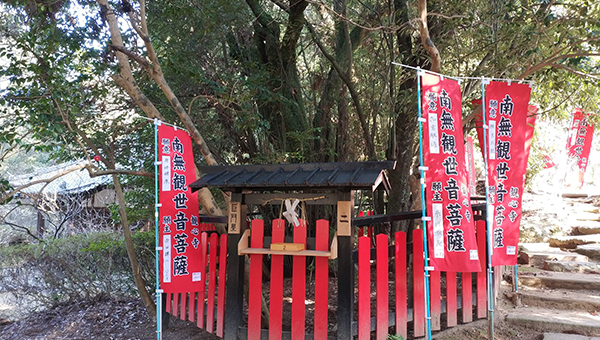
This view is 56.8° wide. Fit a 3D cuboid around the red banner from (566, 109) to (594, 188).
[{"bbox_3d":[6.271,-0.490,12.500,0.520,1.801,0.080,9,-5,11],"label":"red banner"}]

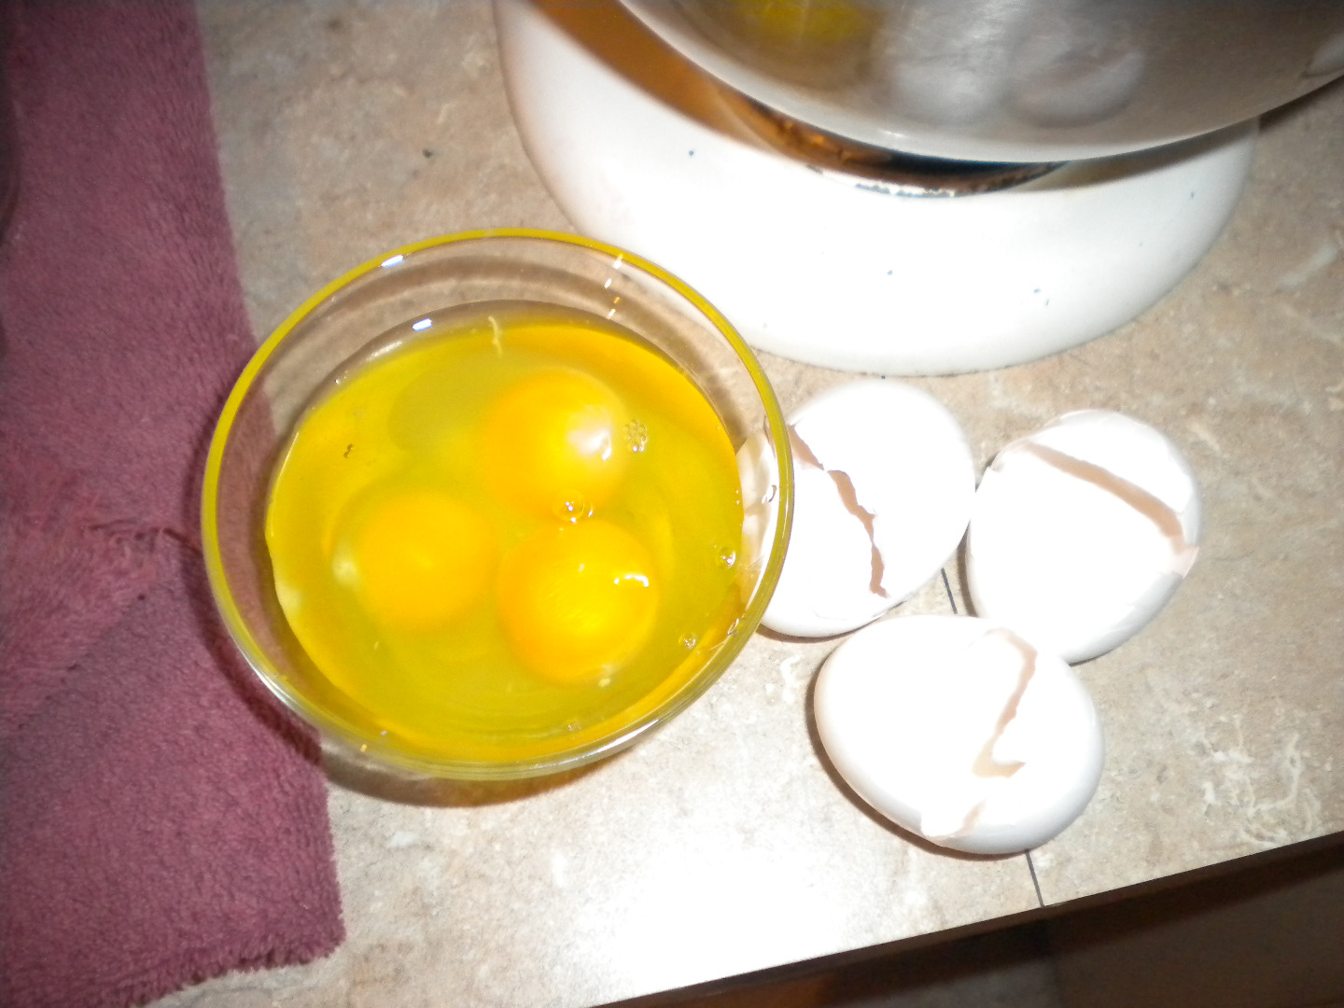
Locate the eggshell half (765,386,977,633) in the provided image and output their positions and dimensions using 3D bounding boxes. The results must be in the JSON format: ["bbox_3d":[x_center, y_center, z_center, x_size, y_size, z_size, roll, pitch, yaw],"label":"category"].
[{"bbox_3d":[0.037,0.001,0.280,0.044,0.044,0.059,43,75,13],"label":"eggshell half"}]

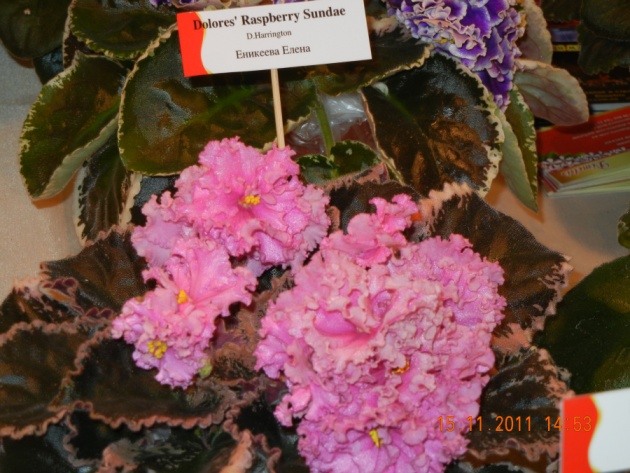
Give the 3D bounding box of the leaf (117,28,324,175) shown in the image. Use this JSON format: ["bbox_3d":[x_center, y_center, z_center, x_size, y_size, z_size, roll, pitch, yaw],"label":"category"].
[{"bbox_3d":[-0.048,-0.067,1.060,0.098,0.020,0.064,-21,65,0],"label":"leaf"}]

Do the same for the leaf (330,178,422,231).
[{"bbox_3d":[0.029,-0.013,1.020,0.050,0.018,0.045,5,53,0],"label":"leaf"}]

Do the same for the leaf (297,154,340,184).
[{"bbox_3d":[0.002,-0.033,1.045,0.021,0.006,0.015,-11,59,0],"label":"leaf"}]

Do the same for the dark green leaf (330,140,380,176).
[{"bbox_3d":[0.020,-0.039,1.045,0.023,0.007,0.017,-19,67,-15],"label":"dark green leaf"}]

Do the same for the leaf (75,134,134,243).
[{"bbox_3d":[-0.105,-0.025,1.060,0.031,0.014,0.056,11,73,19],"label":"leaf"}]

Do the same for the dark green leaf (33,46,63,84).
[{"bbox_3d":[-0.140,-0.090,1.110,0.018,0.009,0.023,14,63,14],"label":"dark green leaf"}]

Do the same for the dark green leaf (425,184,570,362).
[{"bbox_3d":[0.081,0.017,1.000,0.074,0.022,0.085,3,52,-9],"label":"dark green leaf"}]

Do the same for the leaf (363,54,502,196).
[{"bbox_3d":[0.058,-0.055,1.050,0.061,0.020,0.075,-26,74,-18],"label":"leaf"}]

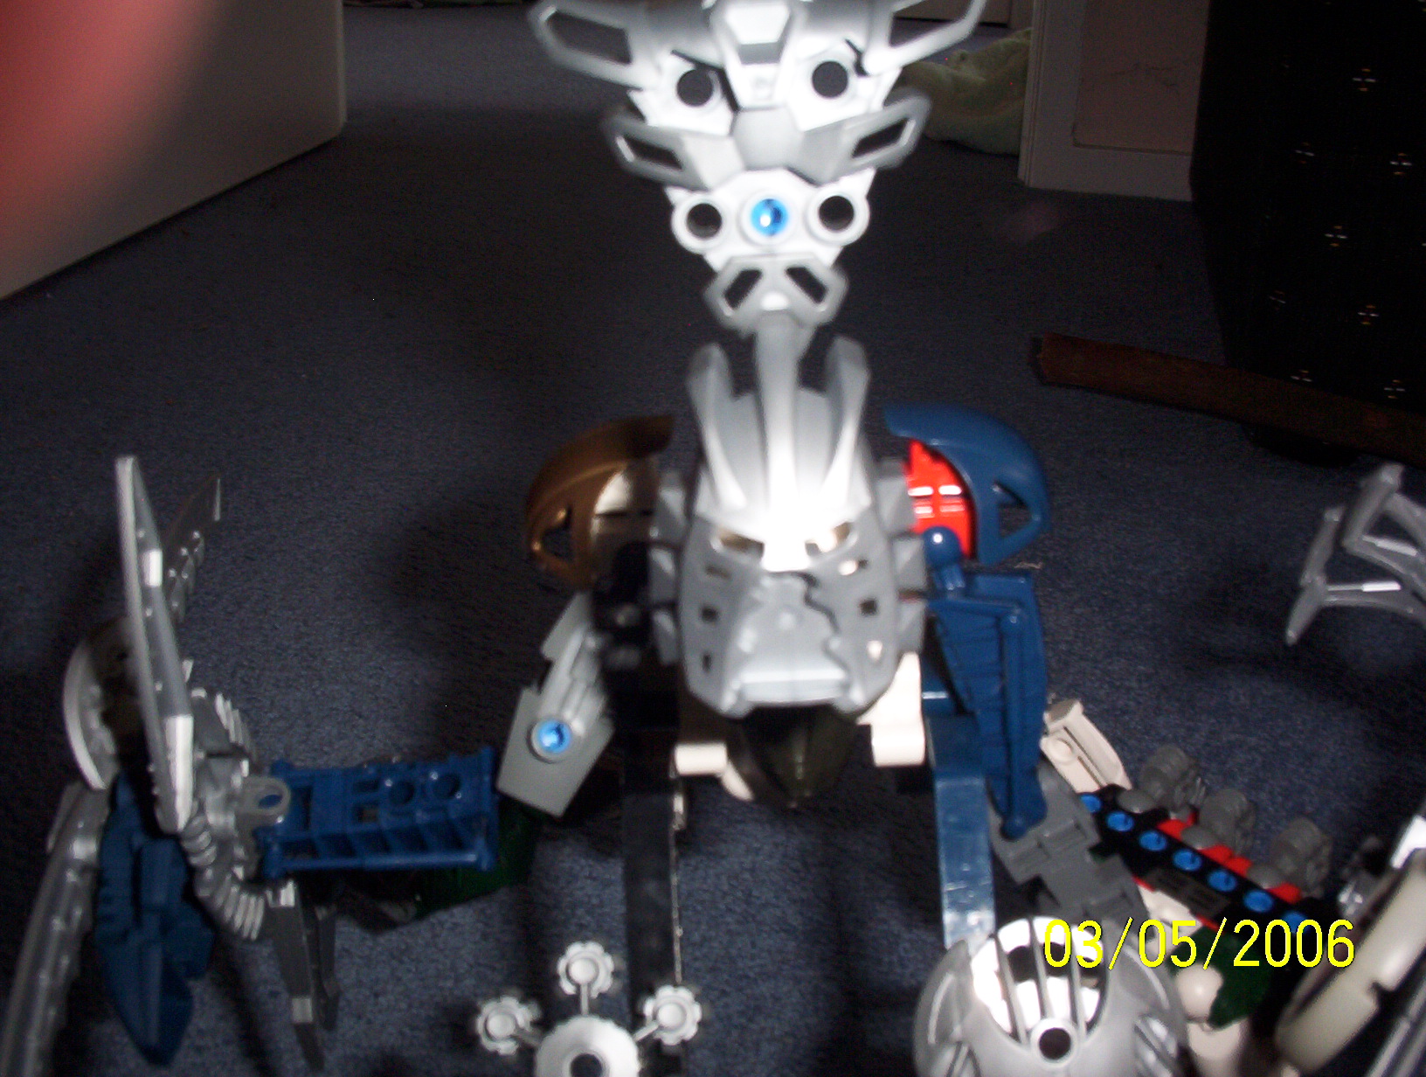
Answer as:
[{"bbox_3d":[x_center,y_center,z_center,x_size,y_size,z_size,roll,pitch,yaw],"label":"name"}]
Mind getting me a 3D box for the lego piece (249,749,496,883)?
[{"bbox_3d":[-0.058,0.047,0.281,0.041,0.013,0.022,-2,59,-5],"label":"lego piece"}]

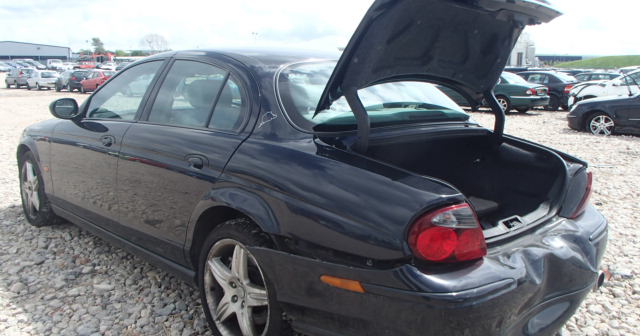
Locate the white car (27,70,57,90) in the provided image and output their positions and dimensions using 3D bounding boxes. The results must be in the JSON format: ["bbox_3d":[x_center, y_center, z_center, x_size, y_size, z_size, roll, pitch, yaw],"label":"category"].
[{"bbox_3d":[-20.631,-6.504,38.610,1.680,1.440,3.900,-8,13,-40],"label":"white car"}]

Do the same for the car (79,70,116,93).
[{"bbox_3d":[-13.673,-5.450,33.000,1.680,1.400,4.150,-9,14,-42],"label":"car"}]

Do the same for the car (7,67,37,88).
[{"bbox_3d":[-21.795,-6.636,38.300,1.700,1.460,4.200,-9,14,-42],"label":"car"}]

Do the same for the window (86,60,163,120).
[{"bbox_3d":[-1.238,-0.478,3.201,0.790,0.400,0.060,10,-10,45],"label":"window"}]

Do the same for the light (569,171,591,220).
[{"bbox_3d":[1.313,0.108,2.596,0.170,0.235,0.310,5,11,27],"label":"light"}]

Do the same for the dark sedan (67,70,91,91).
[{"bbox_3d":[-17.896,-6.295,37.659,1.740,1.450,4.250,-8,13,-40],"label":"dark sedan"}]

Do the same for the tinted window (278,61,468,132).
[{"bbox_3d":[0.256,-0.419,2.699,1.260,0.140,0.560,-9,46,-43],"label":"tinted window"}]

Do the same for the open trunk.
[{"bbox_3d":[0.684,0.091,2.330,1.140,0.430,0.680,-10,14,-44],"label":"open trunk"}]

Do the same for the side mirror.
[{"bbox_3d":[-1.625,-0.379,3.289,0.190,0.140,0.115,-10,14,-44],"label":"side mirror"}]

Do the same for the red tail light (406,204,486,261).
[{"bbox_3d":[0.425,0.219,1.728,0.350,0.230,0.160,-6,12,-34],"label":"red tail light"}]

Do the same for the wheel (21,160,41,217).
[{"bbox_3d":[-2.358,0.171,4.351,0.190,0.480,0.480,-10,14,-44],"label":"wheel"}]

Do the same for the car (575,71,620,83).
[{"bbox_3d":[15.277,-4.487,28.500,1.750,1.430,4.450,-10,14,-44],"label":"car"}]

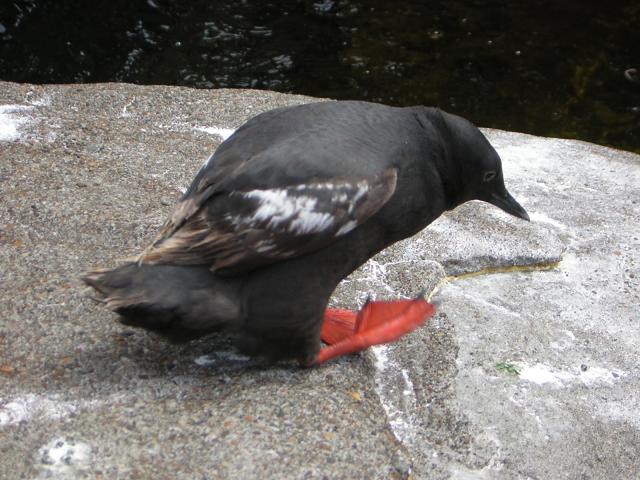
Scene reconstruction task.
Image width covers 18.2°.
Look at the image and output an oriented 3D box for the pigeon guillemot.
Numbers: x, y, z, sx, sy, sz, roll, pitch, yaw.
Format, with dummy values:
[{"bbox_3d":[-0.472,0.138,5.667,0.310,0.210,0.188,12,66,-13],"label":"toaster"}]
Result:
[{"bbox_3d":[-0.009,-0.006,1.310,0.300,0.172,0.125,-9,31,-15],"label":"pigeon guillemot"}]

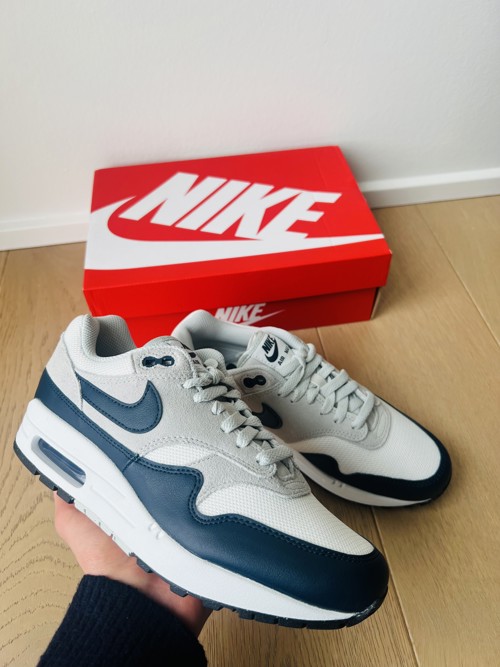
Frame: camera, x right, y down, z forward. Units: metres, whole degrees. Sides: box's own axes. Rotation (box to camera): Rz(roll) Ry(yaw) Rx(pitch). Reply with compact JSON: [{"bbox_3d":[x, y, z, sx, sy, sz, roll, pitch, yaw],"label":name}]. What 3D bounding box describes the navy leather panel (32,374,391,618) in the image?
[{"bbox_3d":[-0.048,0.091,0.335,0.287,0.076,0.057,16,84,26],"label":"navy leather panel"}]

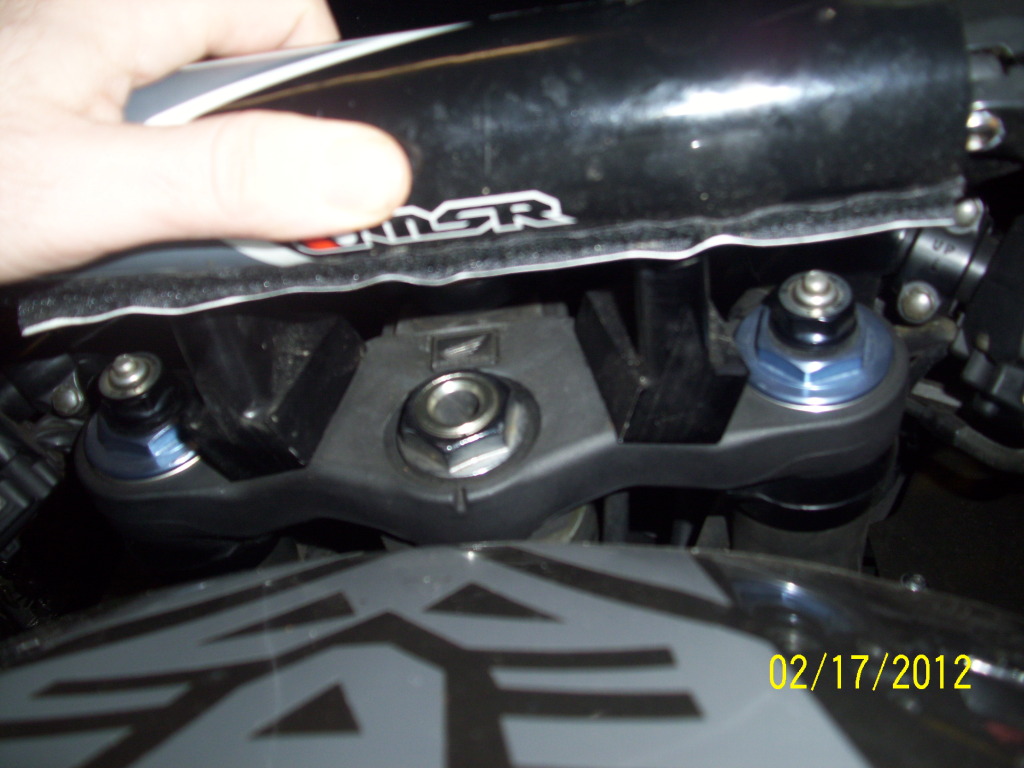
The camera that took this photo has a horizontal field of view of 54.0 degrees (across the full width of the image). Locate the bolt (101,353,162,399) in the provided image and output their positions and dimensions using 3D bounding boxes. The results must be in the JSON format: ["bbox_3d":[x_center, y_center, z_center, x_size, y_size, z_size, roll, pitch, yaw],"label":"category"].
[{"bbox_3d":[-0.118,-0.004,0.308,0.020,0.010,0.020,-6,47,6],"label":"bolt"}]

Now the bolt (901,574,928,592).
[{"bbox_3d":[0.118,0.059,0.295,0.007,0.006,0.007,0,23,0],"label":"bolt"}]

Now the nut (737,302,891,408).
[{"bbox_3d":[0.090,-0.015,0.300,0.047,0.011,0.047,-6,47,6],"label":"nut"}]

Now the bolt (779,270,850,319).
[{"bbox_3d":[0.087,-0.027,0.287,0.020,0.010,0.020,-6,47,6],"label":"bolt"}]

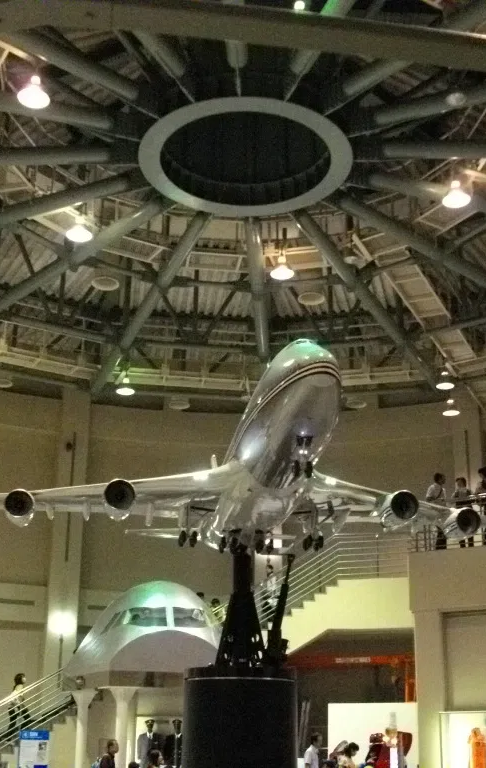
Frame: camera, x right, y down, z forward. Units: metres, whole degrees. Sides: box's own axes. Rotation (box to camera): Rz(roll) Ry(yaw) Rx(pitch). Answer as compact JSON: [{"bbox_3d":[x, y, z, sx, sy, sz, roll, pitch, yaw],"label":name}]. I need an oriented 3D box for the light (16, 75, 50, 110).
[{"bbox_3d":[-3.532,-5.005,16.030,0.530,0.400,0.530,5,-19,-14],"label":"light"}]

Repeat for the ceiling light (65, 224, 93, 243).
[{"bbox_3d":[-3.564,-3.387,20.700,0.530,0.360,0.530,4,-19,-10],"label":"ceiling light"}]

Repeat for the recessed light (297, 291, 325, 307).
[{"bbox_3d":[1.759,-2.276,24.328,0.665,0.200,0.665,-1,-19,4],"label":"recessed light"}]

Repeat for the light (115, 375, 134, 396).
[{"bbox_3d":[-3.349,0.016,27.181,0.530,0.420,0.530,3,-19,-7],"label":"light"}]

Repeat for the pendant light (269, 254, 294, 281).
[{"bbox_3d":[0.782,-2.330,18.658,0.500,0.360,0.500,0,-20,2],"label":"pendant light"}]

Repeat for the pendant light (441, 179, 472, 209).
[{"bbox_3d":[3.574,-3.250,15.882,0.500,0.360,0.500,-4,-20,13],"label":"pendant light"}]

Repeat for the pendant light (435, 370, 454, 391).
[{"bbox_3d":[5.689,-0.128,26.654,0.530,0.420,0.530,-4,-19,12],"label":"pendant light"}]

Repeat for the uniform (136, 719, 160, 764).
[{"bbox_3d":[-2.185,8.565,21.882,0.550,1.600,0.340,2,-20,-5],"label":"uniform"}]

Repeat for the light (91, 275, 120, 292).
[{"bbox_3d":[-2.896,-2.182,19.975,0.590,0.160,0.590,4,-20,-9],"label":"light"}]

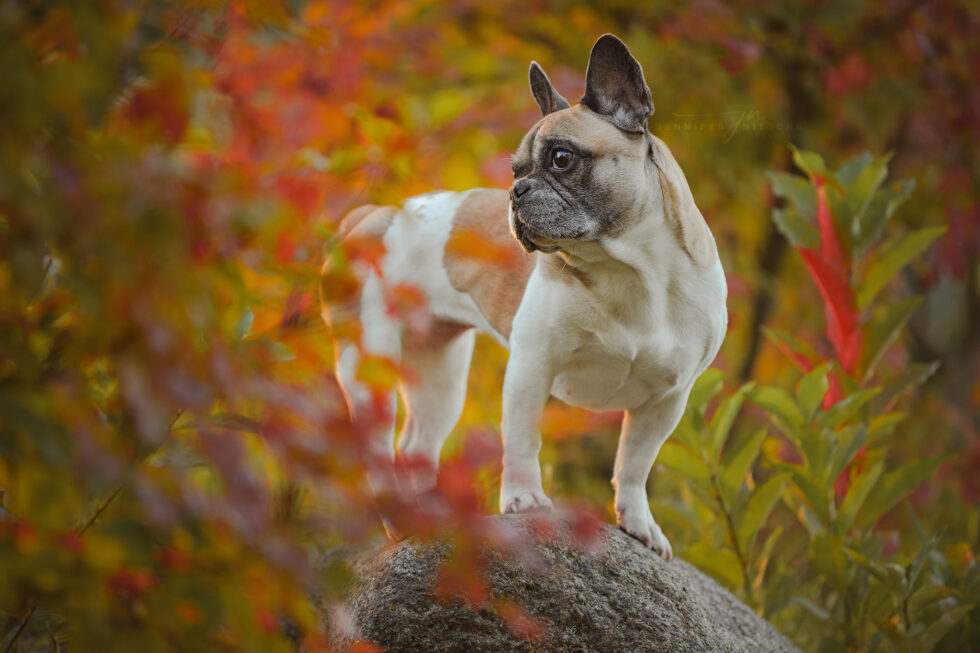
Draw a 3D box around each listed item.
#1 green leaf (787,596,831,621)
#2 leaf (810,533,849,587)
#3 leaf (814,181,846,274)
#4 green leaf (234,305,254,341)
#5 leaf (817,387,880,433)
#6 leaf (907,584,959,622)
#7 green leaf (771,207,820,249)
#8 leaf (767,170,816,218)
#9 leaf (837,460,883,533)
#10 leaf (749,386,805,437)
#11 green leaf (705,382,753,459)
[{"bbox_3d":[0.331,0.292,5.350,0.050,0.014,0.015,26,-8,9],"label":"green leaf"},{"bbox_3d":[0.348,0.239,5.300,0.037,0.055,0.018,0,9,0],"label":"leaf"},{"bbox_3d":[0.363,-0.105,5.500,0.022,0.103,0.025,-14,0,-4],"label":"leaf"},{"bbox_3d":[-0.251,-0.004,5.300,0.021,0.037,0.020,6,0,2],"label":"green leaf"},{"bbox_3d":[0.382,0.088,5.500,0.079,0.022,0.025,-35,-14,0],"label":"leaf"},{"bbox_3d":[0.445,0.279,5.200,0.058,0.026,0.018,-26,-8,9],"label":"leaf"},{"bbox_3d":[0.315,-0.100,5.300,0.064,0.029,0.016,44,-6,-9],"label":"green leaf"},{"bbox_3d":[0.314,-0.133,5.300,0.072,0.031,0.016,44,-6,-9],"label":"leaf"},{"bbox_3d":[0.396,0.182,5.500,0.023,0.088,0.025,30,0,8],"label":"leaf"},{"bbox_3d":[0.289,0.085,5.200,0.072,0.028,0.020,41,-7,-9],"label":"leaf"},{"bbox_3d":[0.256,0.100,5.500,0.025,0.090,0.025,29,0,8],"label":"green leaf"}]

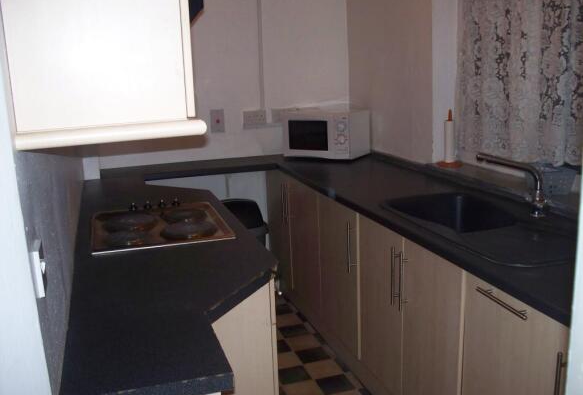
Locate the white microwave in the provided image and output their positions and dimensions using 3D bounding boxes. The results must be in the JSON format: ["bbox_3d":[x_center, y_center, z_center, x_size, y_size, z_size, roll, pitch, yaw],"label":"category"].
[{"bbox_3d":[0.226,-0.401,3.829,0.460,0.266,0.305,5,14,29],"label":"white microwave"}]

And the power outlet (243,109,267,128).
[{"bbox_3d":[-0.234,-0.510,3.890,0.146,0.090,0.026,-6,13,-17],"label":"power outlet"}]

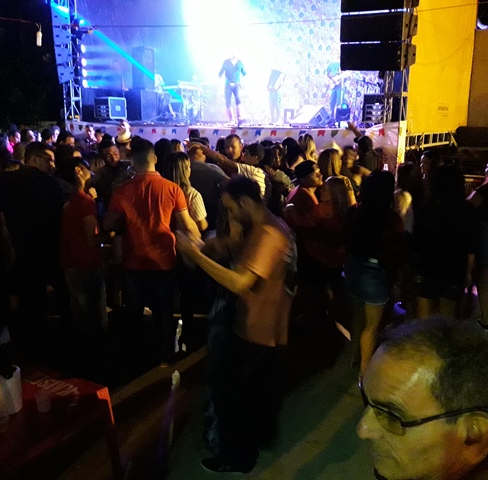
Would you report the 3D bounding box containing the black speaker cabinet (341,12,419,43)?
[{"bbox_3d":[2.095,-3.271,8.038,0.980,0.370,0.600,9,21,32],"label":"black speaker cabinet"}]

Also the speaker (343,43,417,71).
[{"bbox_3d":[2.112,-2.869,8.138,0.980,0.370,0.600,9,21,32],"label":"speaker"}]

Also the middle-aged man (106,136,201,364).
[{"bbox_3d":[-0.650,0.113,3.832,0.630,1.730,0.440,0,14,-2],"label":"middle-aged man"}]

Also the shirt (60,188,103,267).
[{"bbox_3d":[-1.252,-0.081,4.000,0.270,0.600,0.390,-13,18,-42],"label":"shirt"}]

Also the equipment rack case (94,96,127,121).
[{"bbox_3d":[-3.242,-3.213,12.600,0.560,0.530,0.560,9,16,33],"label":"equipment rack case"}]

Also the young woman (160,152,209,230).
[{"bbox_3d":[-0.460,0.095,4.188,0.450,1.600,0.350,6,15,23],"label":"young woman"}]

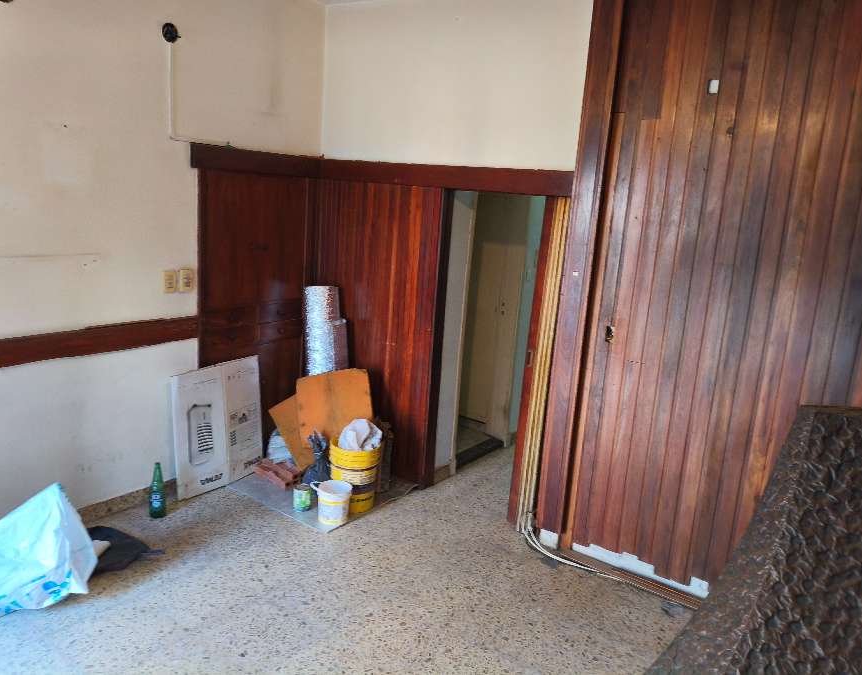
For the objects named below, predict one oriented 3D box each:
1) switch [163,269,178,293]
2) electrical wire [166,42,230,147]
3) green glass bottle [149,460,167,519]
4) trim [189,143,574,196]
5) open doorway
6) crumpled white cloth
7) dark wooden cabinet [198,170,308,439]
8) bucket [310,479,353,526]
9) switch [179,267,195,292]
[{"bbox_3d":[-1.425,-0.304,3.707,0.020,0.122,0.077,12,14,35],"label":"switch"},{"bbox_3d":[-1.244,-1.301,3.659,0.020,0.487,0.397,12,14,35],"label":"electrical wire"},{"bbox_3d":[-1.488,0.820,3.664,0.088,0.296,0.088,12,14,35],"label":"green glass bottle"},{"bbox_3d":[-0.292,-0.887,3.560,1.804,0.140,0.986,12,14,35],"label":"trim"},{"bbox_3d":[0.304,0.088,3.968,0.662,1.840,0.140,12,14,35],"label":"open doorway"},{"bbox_3d":[-0.389,0.569,3.855,0.235,0.190,0.220,12,14,35],"label":"crumpled white cloth"},{"bbox_3d":[-1.125,-0.096,4.005,0.280,1.703,0.782,12,14,33],"label":"dark wooden cabinet"},{"bbox_3d":[-0.536,0.921,3.744,0.205,0.199,0.205,4,12,-1],"label":"bucket"},{"bbox_3d":[-1.362,-0.320,3.792,0.020,0.128,0.080,12,14,35],"label":"switch"}]

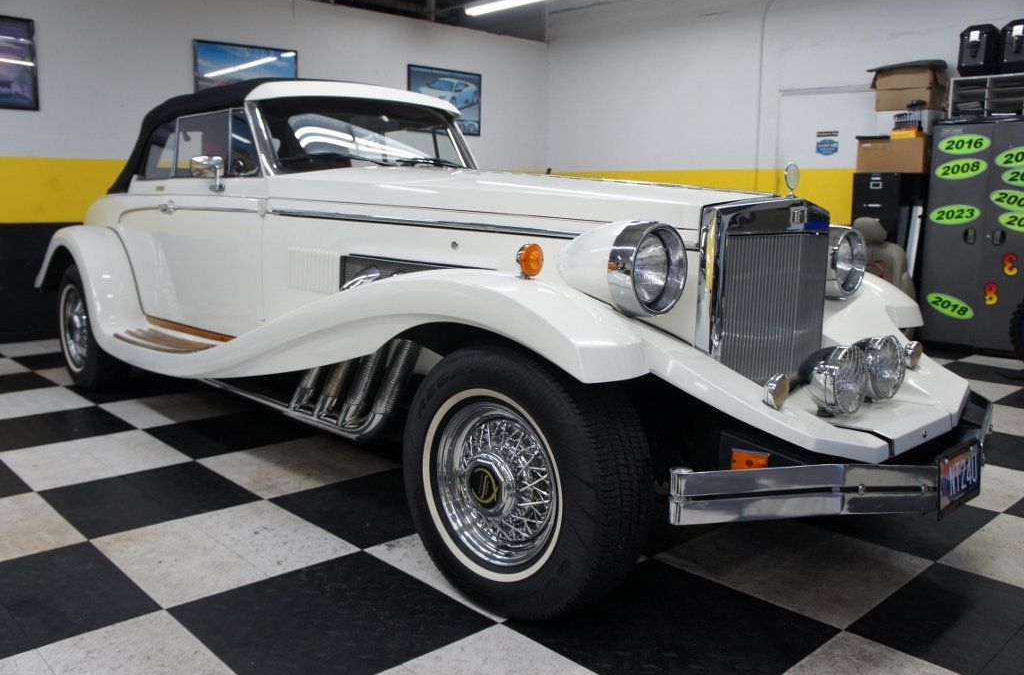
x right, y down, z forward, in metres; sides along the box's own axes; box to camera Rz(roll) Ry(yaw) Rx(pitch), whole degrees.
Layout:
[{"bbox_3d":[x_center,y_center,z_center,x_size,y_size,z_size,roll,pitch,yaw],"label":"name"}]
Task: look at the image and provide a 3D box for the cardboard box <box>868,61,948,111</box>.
[{"bbox_3d":[3.021,-1.875,6.463,0.340,0.340,0.440,-8,12,-43],"label":"cardboard box"}]

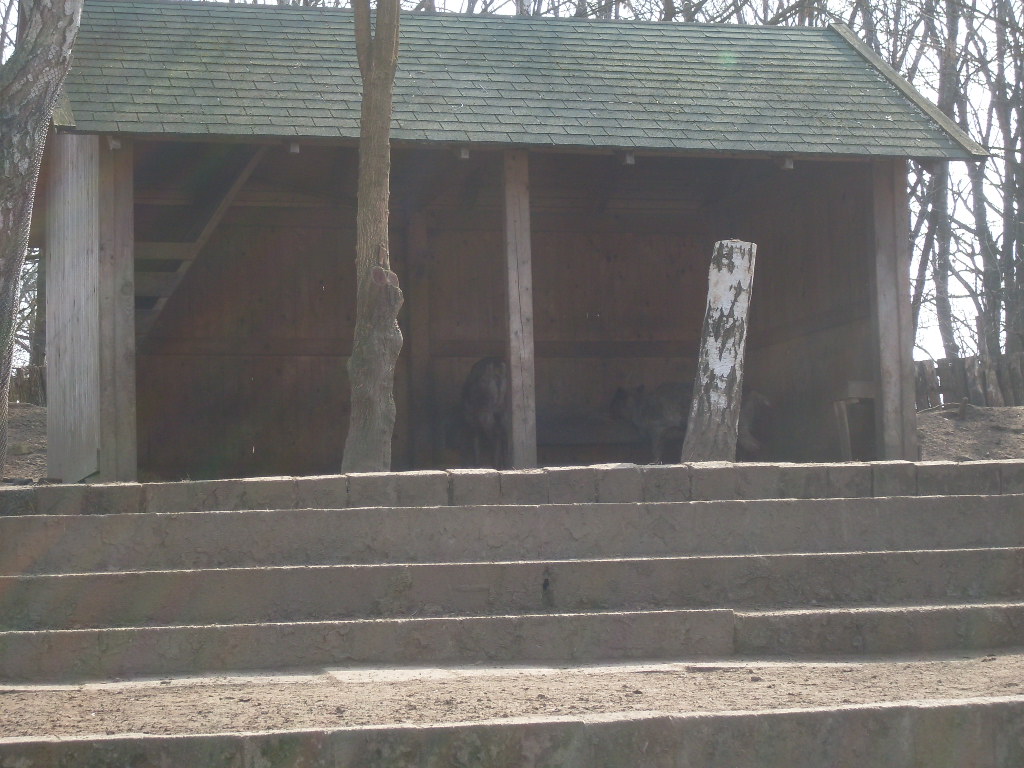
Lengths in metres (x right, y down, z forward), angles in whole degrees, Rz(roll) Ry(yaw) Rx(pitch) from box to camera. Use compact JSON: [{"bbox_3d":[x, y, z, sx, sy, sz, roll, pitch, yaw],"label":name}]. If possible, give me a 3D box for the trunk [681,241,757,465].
[{"bbox_3d":[1.501,-0.207,19.400,0.370,1.650,0.360,7,-5,0],"label":"trunk"}]

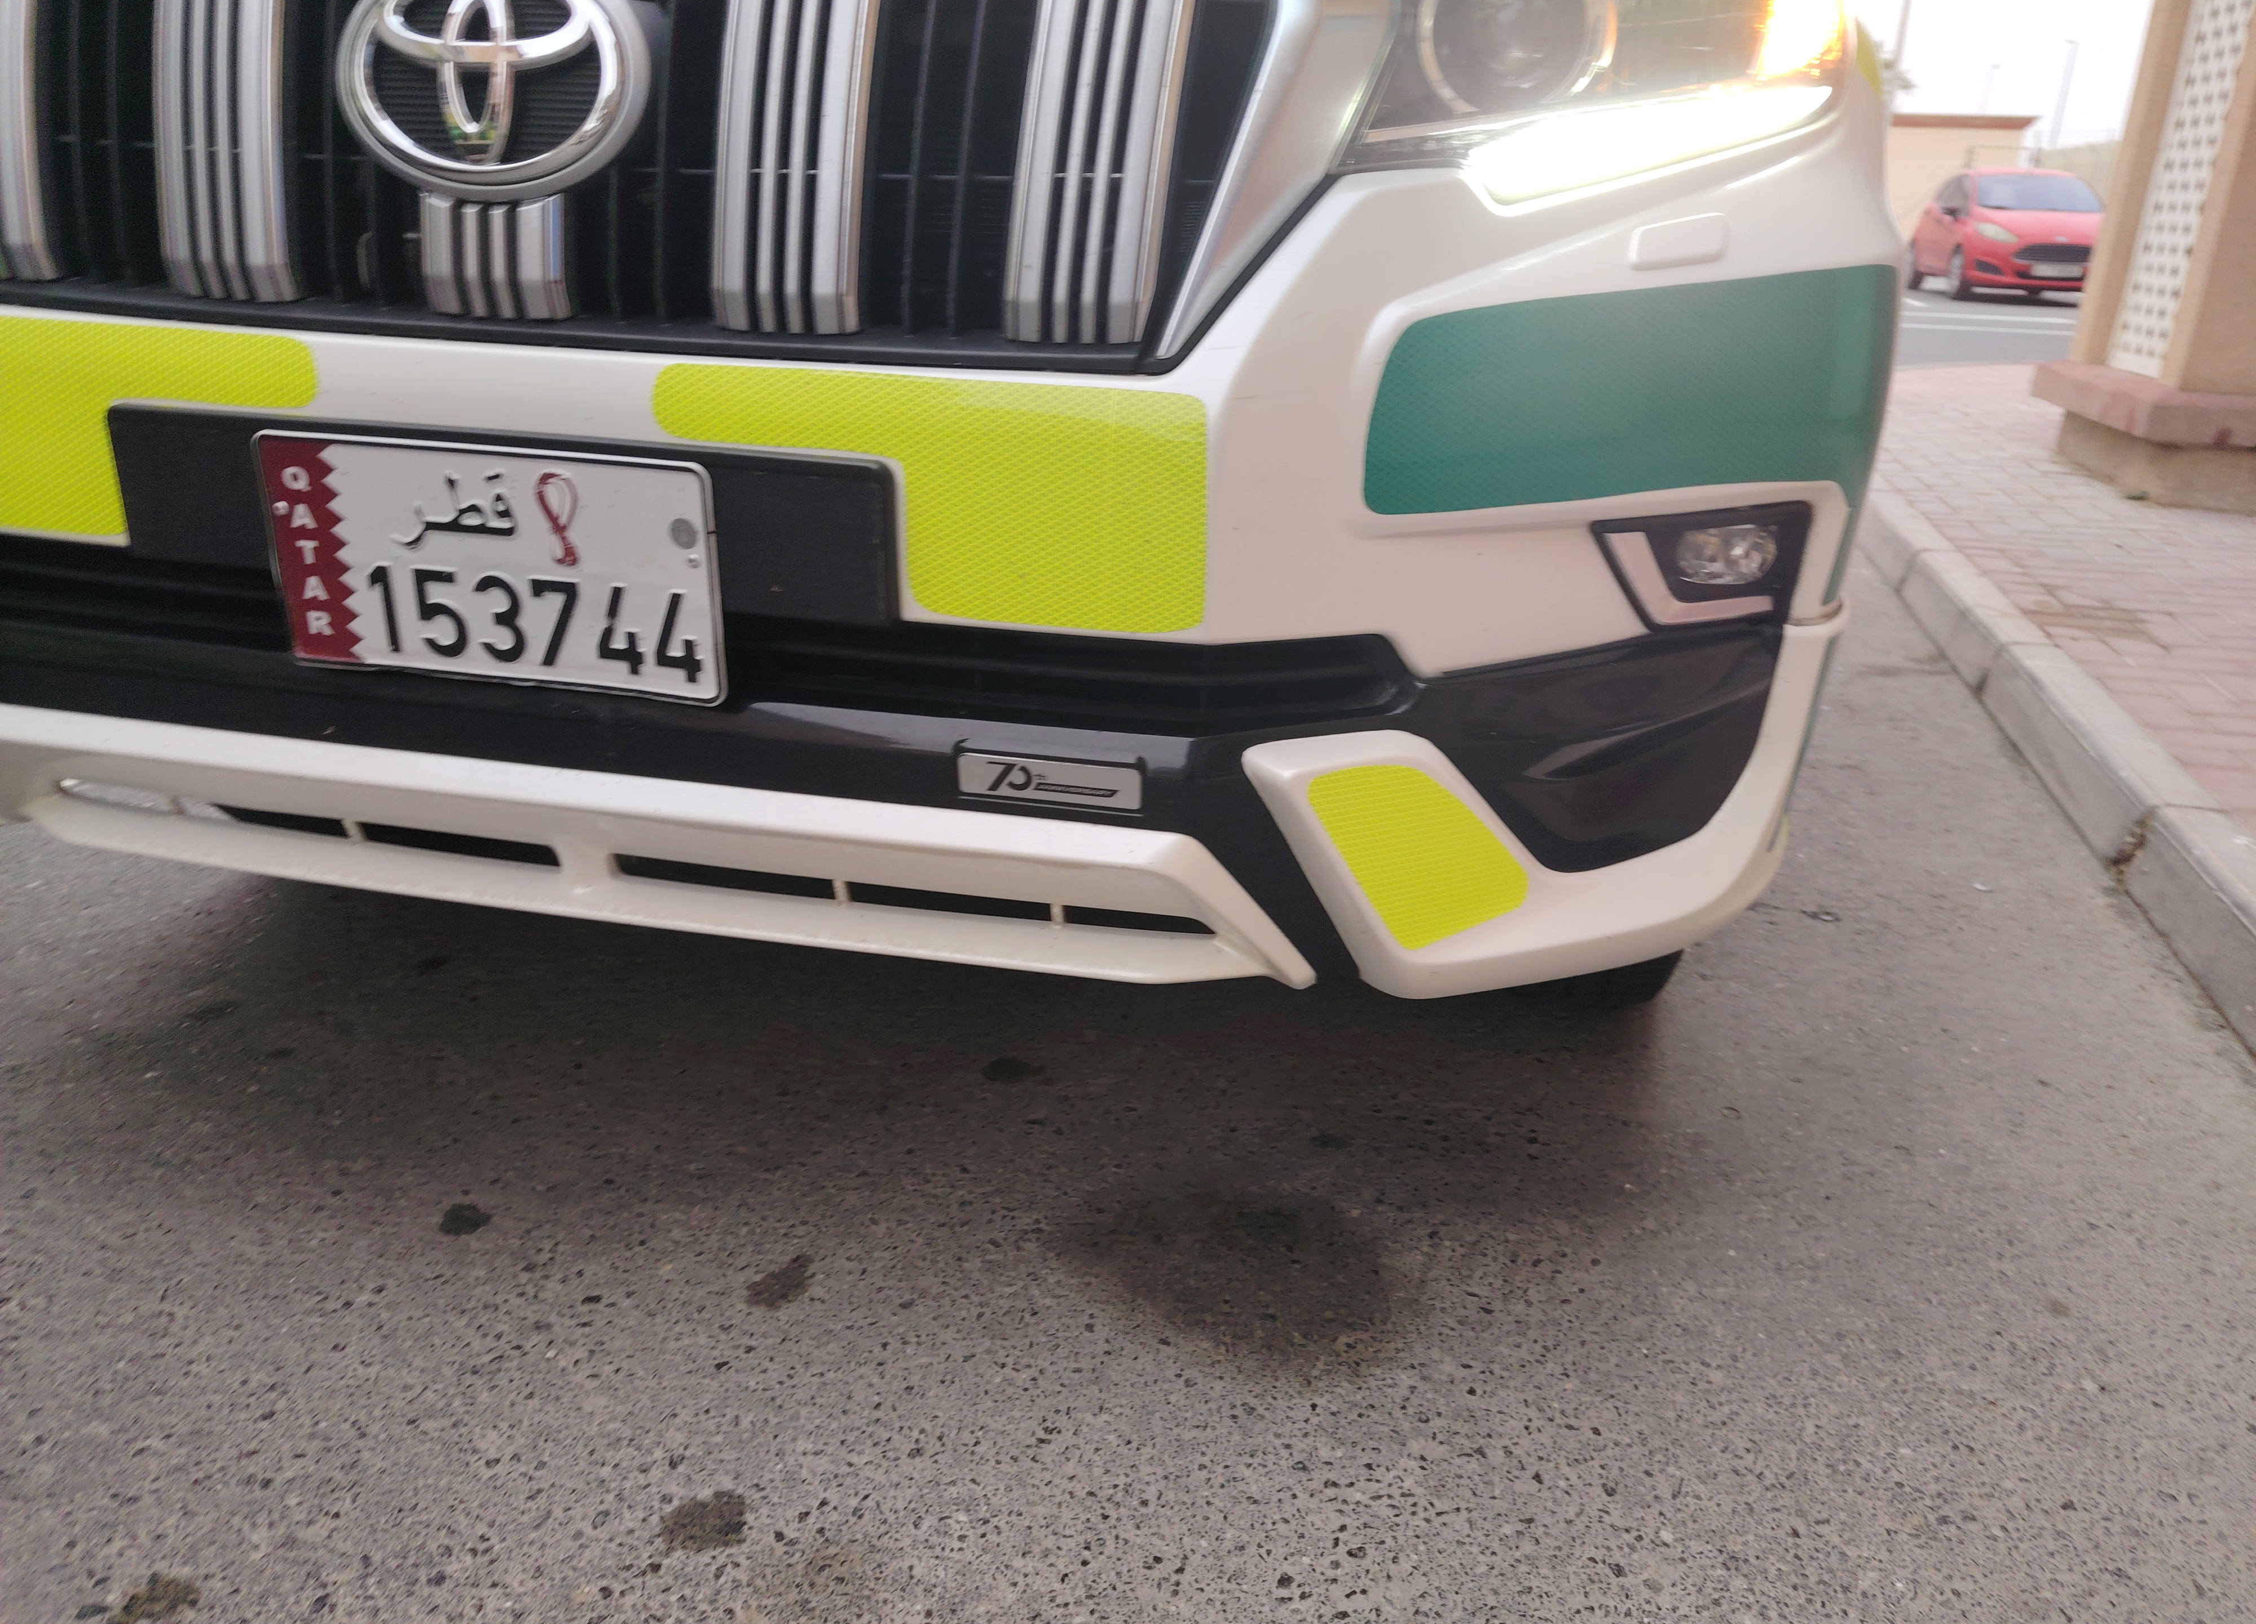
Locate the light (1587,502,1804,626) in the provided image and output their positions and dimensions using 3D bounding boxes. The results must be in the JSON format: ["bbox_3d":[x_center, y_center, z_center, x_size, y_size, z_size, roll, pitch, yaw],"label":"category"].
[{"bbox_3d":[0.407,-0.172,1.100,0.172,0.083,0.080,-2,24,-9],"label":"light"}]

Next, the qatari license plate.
[{"bbox_3d":[-0.407,-0.157,1.007,0.312,0.156,0.015,6,24,10],"label":"qatari license plate"}]

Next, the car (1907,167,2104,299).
[{"bbox_3d":[11.000,-7.170,19.380,1.740,1.490,3.980,6,22,12],"label":"car"}]

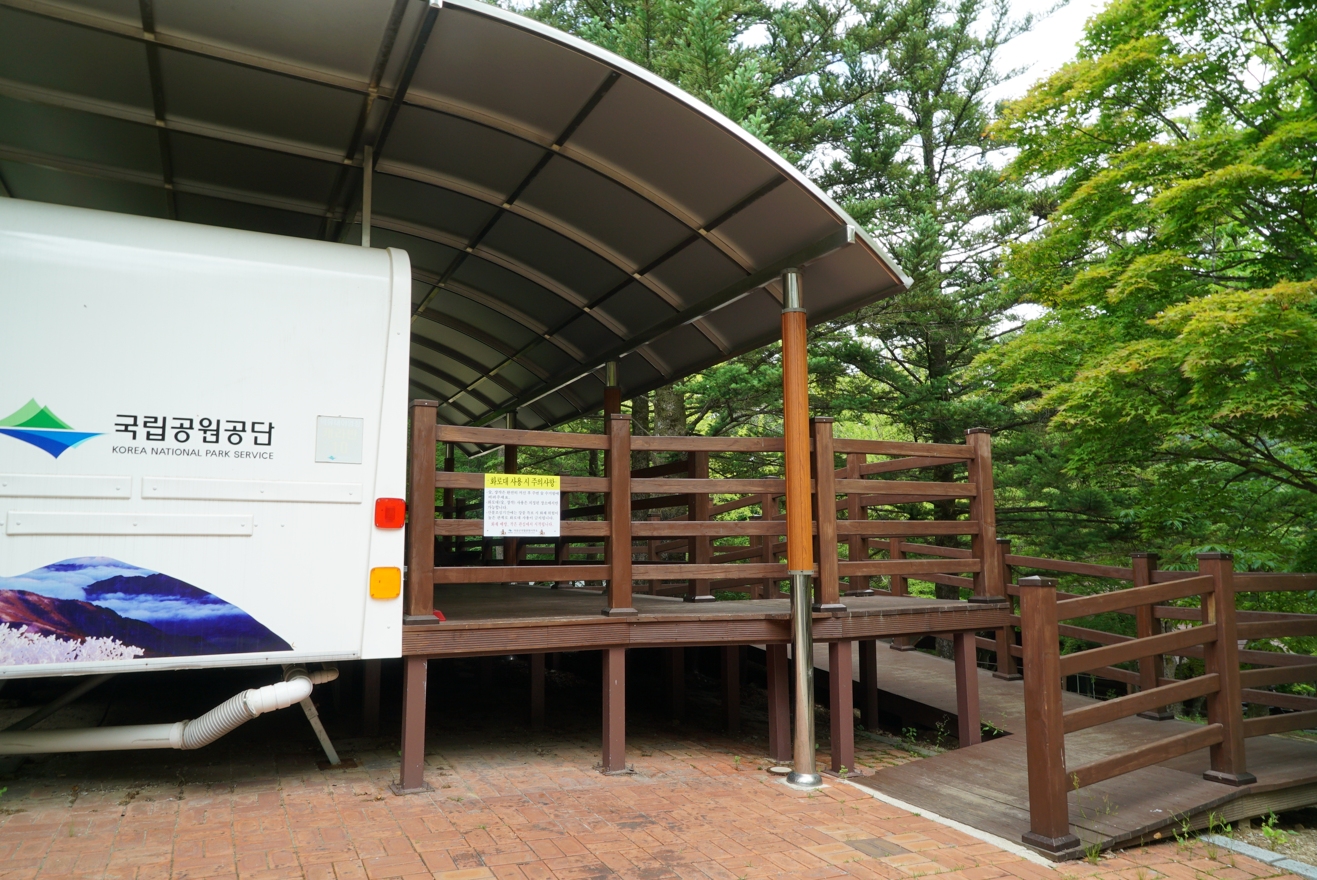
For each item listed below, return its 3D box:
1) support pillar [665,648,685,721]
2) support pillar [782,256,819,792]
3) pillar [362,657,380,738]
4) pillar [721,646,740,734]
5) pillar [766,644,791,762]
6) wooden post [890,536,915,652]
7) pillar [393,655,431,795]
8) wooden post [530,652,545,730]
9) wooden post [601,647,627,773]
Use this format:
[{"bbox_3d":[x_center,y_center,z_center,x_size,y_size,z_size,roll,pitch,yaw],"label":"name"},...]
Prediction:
[{"bbox_3d":[0.127,1.797,6.941,0.110,0.781,0.110,3,-7,-27],"label":"support pillar"},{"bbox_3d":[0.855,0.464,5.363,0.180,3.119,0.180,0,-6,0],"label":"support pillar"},{"bbox_3d":[-1.908,1.624,5.858,0.110,0.644,0.110,3,-7,-27],"label":"pillar"},{"bbox_3d":[0.535,1.770,6.626,0.110,0.800,0.110,3,-7,-27],"label":"pillar"},{"bbox_3d":[0.791,1.672,5.727,0.110,0.802,0.110,3,-7,-27],"label":"pillar"},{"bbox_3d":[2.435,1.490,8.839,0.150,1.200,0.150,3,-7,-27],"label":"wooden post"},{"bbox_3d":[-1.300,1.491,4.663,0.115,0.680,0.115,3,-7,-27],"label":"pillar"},{"bbox_3d":[-0.874,1.705,6.348,0.110,0.712,0.110,3,-7,-27],"label":"wooden post"},{"bbox_3d":[-0.262,1.591,5.239,0.110,0.732,0.110,3,-7,-27],"label":"wooden post"}]

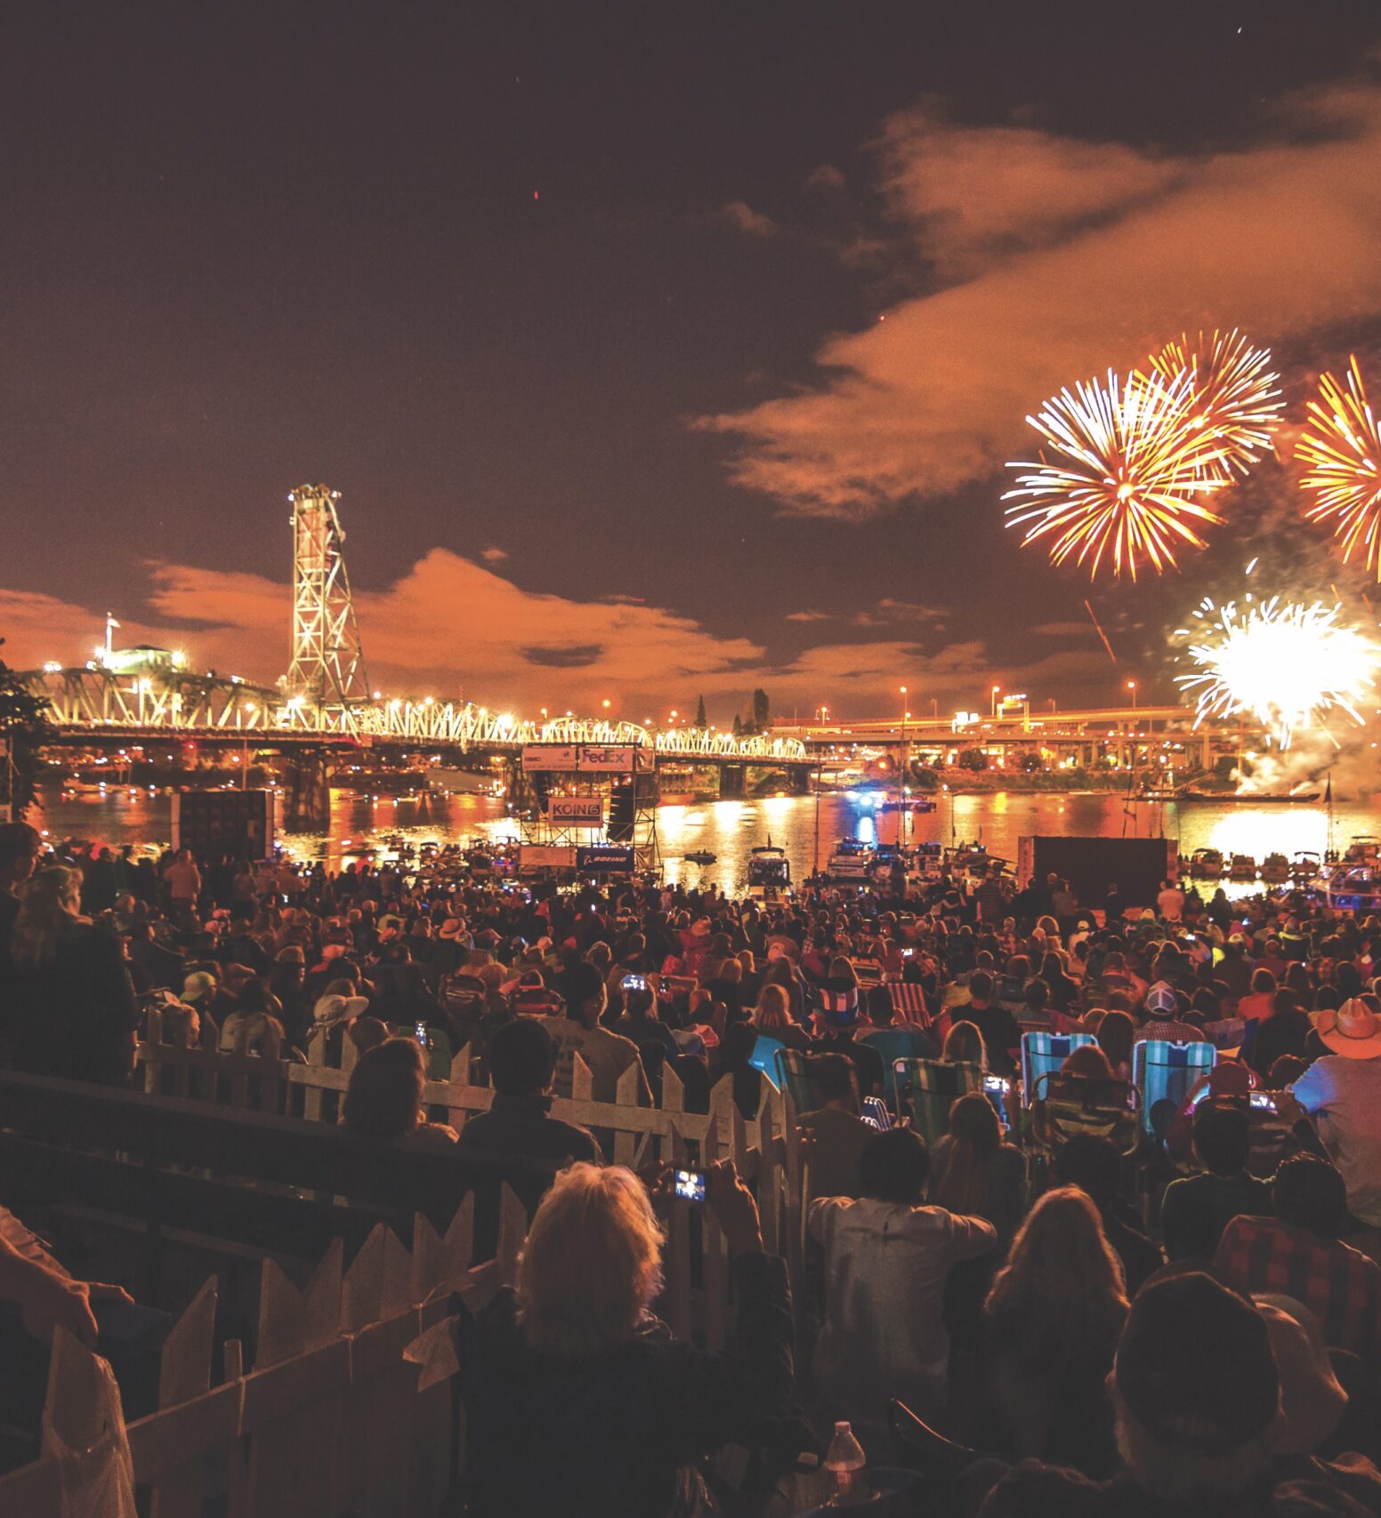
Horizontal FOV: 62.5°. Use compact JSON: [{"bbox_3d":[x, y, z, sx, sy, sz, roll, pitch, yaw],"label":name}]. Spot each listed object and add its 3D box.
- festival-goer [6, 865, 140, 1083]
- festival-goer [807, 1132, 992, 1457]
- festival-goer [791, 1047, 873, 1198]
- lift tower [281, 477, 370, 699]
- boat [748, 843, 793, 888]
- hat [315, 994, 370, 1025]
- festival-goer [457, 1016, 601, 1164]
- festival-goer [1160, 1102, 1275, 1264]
[{"bbox_3d":[-2.840,1.310,5.200,0.500,1.650,0.360,0,-1,23],"label":"festival-goer"},{"bbox_3d":[0.650,1.530,3.500,0.570,0.950,0.780,0,-1,9],"label":"festival-goer"},{"bbox_3d":[0.670,1.830,5.070,0.520,1.150,0.800,0,-1,18],"label":"festival-goer"},{"bbox_3d":[-74.900,-31.100,239.800,9.500,50.000,14.000,0,-1,30],"label":"lift tower"},{"bbox_3d":[5.800,7.800,81.000,2.900,3.900,8.500,0,-1,4],"label":"boat"},{"bbox_3d":[-1.986,1.426,6.500,0.310,0.160,0.240,-12,0,-27],"label":"hat"},{"bbox_3d":[-0.400,1.420,3.570,0.540,1.280,0.800,0,-1,23],"label":"festival-goer"},{"bbox_3d":[1.860,1.620,4.050,0.460,0.920,0.700,0,-1,16],"label":"festival-goer"}]

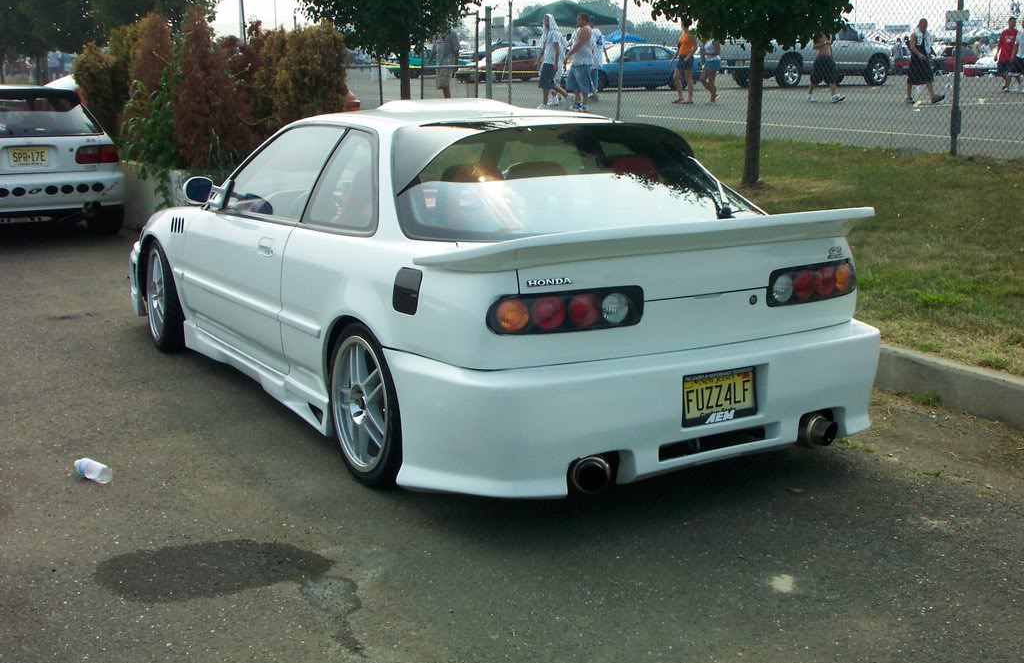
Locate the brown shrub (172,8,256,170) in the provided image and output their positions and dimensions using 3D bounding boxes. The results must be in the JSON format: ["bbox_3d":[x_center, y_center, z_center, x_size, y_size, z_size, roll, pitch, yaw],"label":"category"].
[{"bbox_3d":[-2.632,-2.141,11.829,0.746,1.411,0.726,-2,12,-5],"label":"brown shrub"}]

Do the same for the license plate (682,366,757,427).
[{"bbox_3d":[0.667,0.206,4.288,0.309,0.159,0.020,-7,14,-30],"label":"license plate"}]

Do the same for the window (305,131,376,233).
[{"bbox_3d":[-0.564,-0.543,4.859,0.060,0.388,0.646,22,-2,-32],"label":"window"}]

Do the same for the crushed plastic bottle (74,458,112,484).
[{"bbox_3d":[-1.530,0.506,4.868,0.204,0.064,0.066,10,16,40],"label":"crushed plastic bottle"}]

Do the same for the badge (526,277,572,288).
[{"bbox_3d":[0.113,-0.147,4.029,0.164,0.027,0.012,-5,13,-22],"label":"badge"}]

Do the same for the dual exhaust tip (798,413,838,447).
[{"bbox_3d":[1.048,0.334,4.585,0.119,0.119,0.139,-7,14,-30],"label":"dual exhaust tip"}]

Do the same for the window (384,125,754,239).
[{"bbox_3d":[0.262,-0.494,4.817,1.352,0.179,0.914,-7,33,-30],"label":"window"}]

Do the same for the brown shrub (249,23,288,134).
[{"bbox_3d":[-2.335,-2.302,12.823,0.477,1.242,0.497,-2,12,-5],"label":"brown shrub"}]

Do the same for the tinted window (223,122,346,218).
[{"bbox_3d":[-0.971,-0.653,5.534,0.070,0.437,0.974,19,0,-32],"label":"tinted window"}]

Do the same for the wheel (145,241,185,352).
[{"bbox_3d":[-1.727,-0.195,6.871,0.214,0.601,0.601,-6,13,-26],"label":"wheel"}]

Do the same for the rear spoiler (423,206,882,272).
[{"bbox_3d":[0.517,-0.324,4.411,1.610,0.144,0.467,-7,14,-30],"label":"rear spoiler"}]

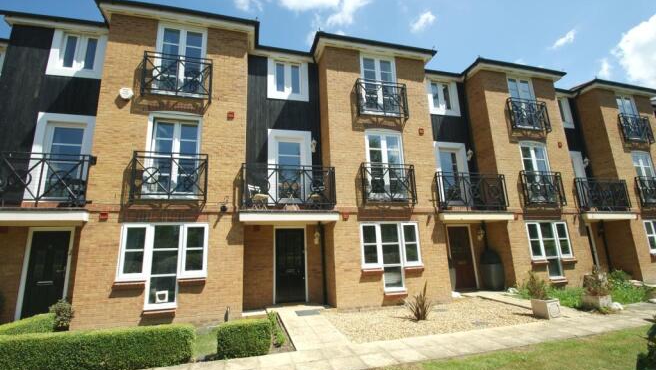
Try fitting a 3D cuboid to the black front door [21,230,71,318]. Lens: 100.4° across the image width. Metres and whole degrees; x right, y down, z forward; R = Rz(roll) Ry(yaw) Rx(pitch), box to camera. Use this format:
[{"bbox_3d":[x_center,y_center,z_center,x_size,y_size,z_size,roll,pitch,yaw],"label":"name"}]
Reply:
[{"bbox_3d":[-6.343,2.056,6.145,0.790,1.990,0.060,1,-12,-14],"label":"black front door"}]

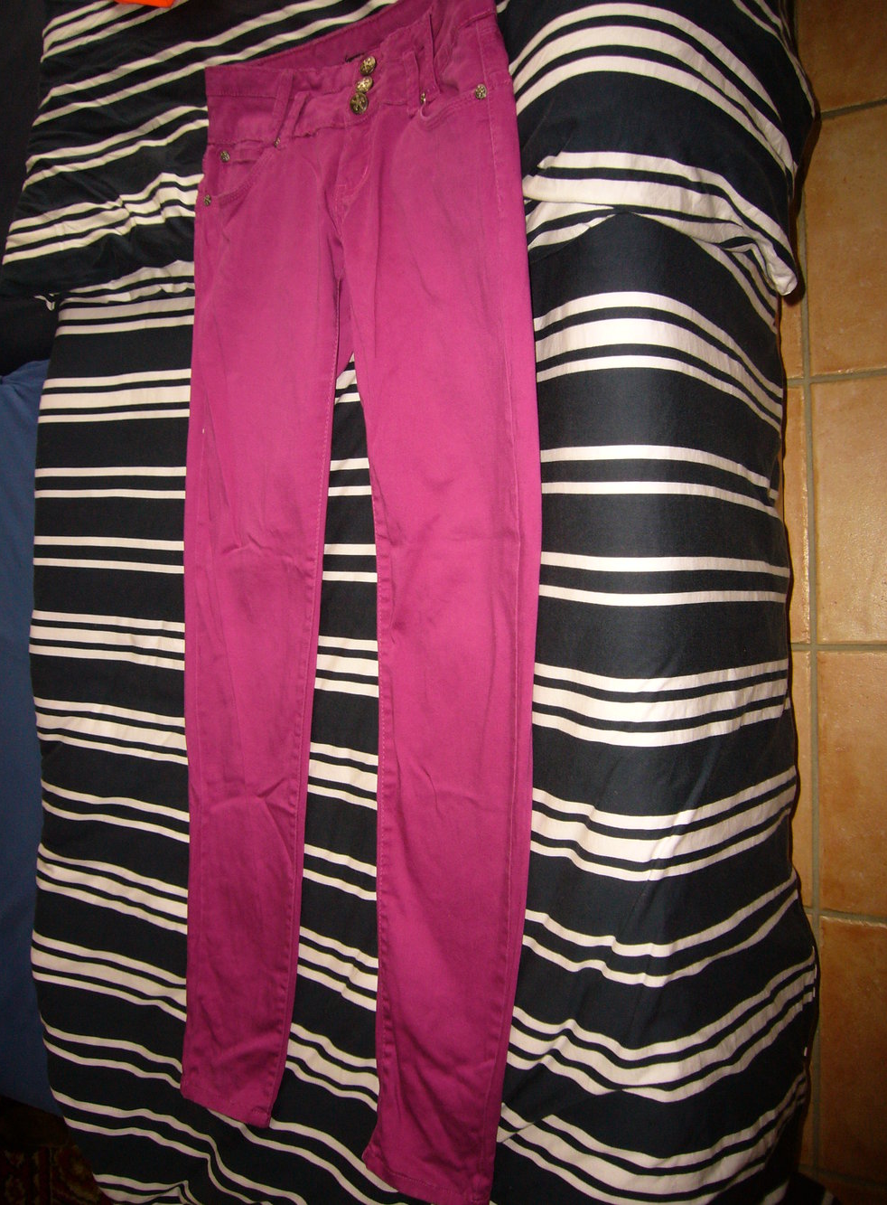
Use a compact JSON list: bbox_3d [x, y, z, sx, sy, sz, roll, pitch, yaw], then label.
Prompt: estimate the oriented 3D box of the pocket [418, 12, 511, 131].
[{"bbox_3d":[0.018,-0.431,0.794,0.067,0.025,0.072,-5,98,22],"label":"pocket"}]

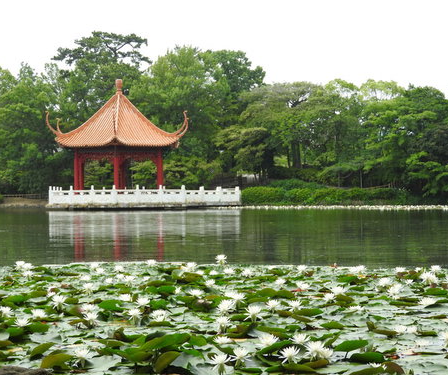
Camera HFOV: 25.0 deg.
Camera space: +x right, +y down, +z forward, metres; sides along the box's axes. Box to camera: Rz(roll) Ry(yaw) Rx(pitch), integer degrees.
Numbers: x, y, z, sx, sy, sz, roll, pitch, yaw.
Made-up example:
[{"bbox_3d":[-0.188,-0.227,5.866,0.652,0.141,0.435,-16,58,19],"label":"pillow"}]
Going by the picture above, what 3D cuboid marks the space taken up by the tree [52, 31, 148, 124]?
[{"bbox_3d":[-9.800,-6.000,80.000,8.200,13.000,8.000,0,0,0],"label":"tree"}]

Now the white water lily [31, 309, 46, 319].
[{"bbox_3d":[-1.688,1.146,9.200,0.146,0.076,0.146,0,0,0],"label":"white water lily"}]

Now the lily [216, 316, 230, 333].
[{"bbox_3d":[-0.004,1.121,8.273,0.115,0.110,0.135,0,0,0],"label":"lily"}]

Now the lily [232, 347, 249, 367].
[{"bbox_3d":[0.093,0.950,5.682,0.113,0.091,0.113,0,0,0],"label":"lily"}]

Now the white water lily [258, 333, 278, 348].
[{"bbox_3d":[0.327,1.123,7.419,0.147,0.102,0.147,0,0,0],"label":"white water lily"}]

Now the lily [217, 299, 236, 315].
[{"bbox_3d":[0.020,0.937,7.964,0.143,0.103,0.143,0,0,0],"label":"lily"}]

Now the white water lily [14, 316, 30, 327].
[{"bbox_3d":[-1.774,1.182,8.921,0.141,0.071,0.141,0,0,0],"label":"white water lily"}]

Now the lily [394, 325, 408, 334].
[{"bbox_3d":[1.475,1.183,8.426,0.114,0.064,0.114,0,0,0],"label":"lily"}]

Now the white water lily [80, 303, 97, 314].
[{"bbox_3d":[-1.067,0.957,7.995,0.127,0.082,0.127,0,0,0],"label":"white water lily"}]

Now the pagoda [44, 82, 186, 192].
[{"bbox_3d":[-6.846,-3.054,65.000,9.100,7.900,9.500,0,0,-4],"label":"pagoda"}]

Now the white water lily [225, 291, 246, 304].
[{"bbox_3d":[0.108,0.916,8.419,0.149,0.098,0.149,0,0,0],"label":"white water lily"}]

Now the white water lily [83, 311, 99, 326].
[{"bbox_3d":[-1.142,1.120,8.647,0.137,0.110,0.137,0,0,0],"label":"white water lily"}]

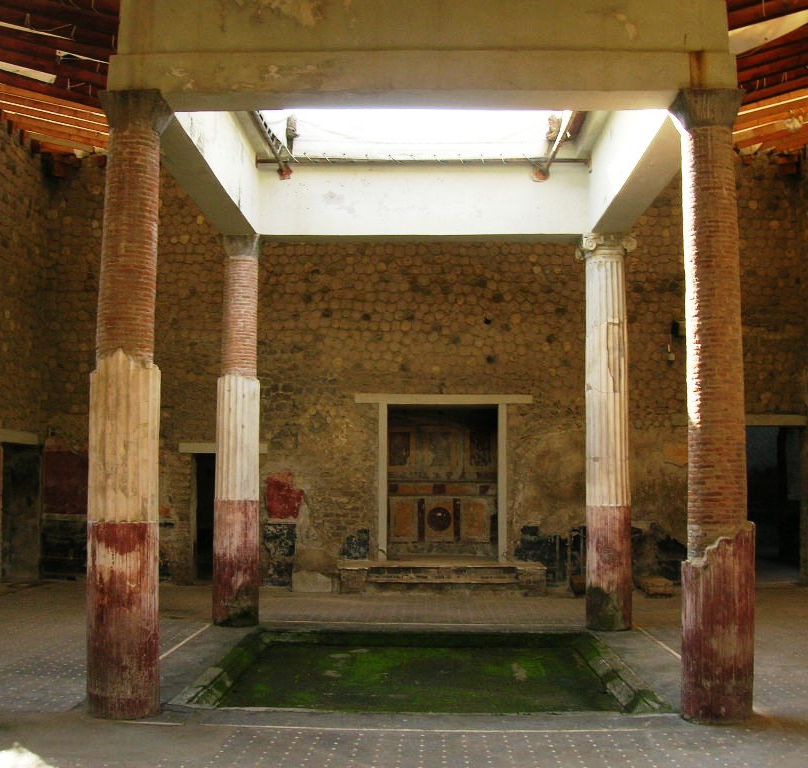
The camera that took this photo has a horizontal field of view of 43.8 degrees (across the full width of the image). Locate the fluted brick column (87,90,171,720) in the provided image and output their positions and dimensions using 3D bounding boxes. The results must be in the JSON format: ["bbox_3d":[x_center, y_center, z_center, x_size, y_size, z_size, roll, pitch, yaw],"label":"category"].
[{"bbox_3d":[-2.027,0.103,7.525,0.520,4.566,0.520,0,-5,1],"label":"fluted brick column"}]

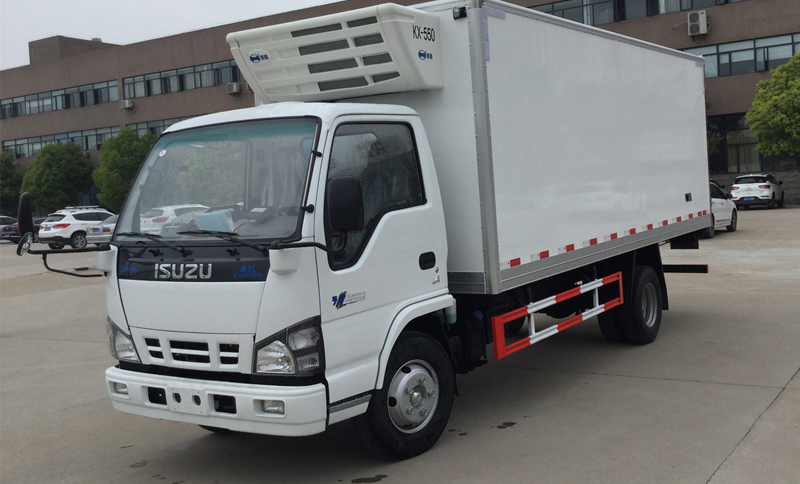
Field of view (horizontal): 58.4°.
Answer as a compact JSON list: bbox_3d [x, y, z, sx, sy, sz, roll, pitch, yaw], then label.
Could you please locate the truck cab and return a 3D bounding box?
[{"bbox_3d":[-0.802,0.243,4.722,1.978,2.234,1.589,0,6,39],"label":"truck cab"}]

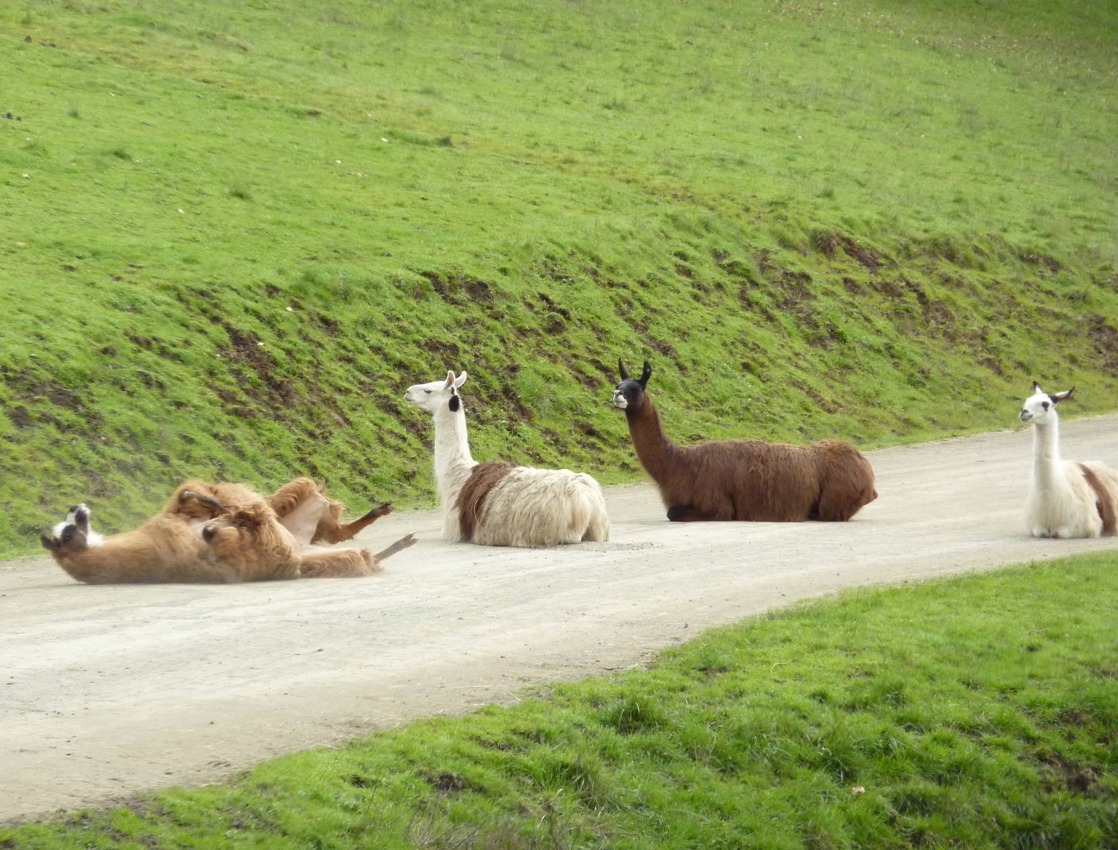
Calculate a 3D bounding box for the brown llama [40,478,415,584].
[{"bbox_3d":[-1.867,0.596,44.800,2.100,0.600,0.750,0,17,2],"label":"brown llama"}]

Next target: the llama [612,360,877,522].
[{"bbox_3d":[1.126,0.097,48.000,1.570,0.970,0.550,-1,6,-6],"label":"llama"}]

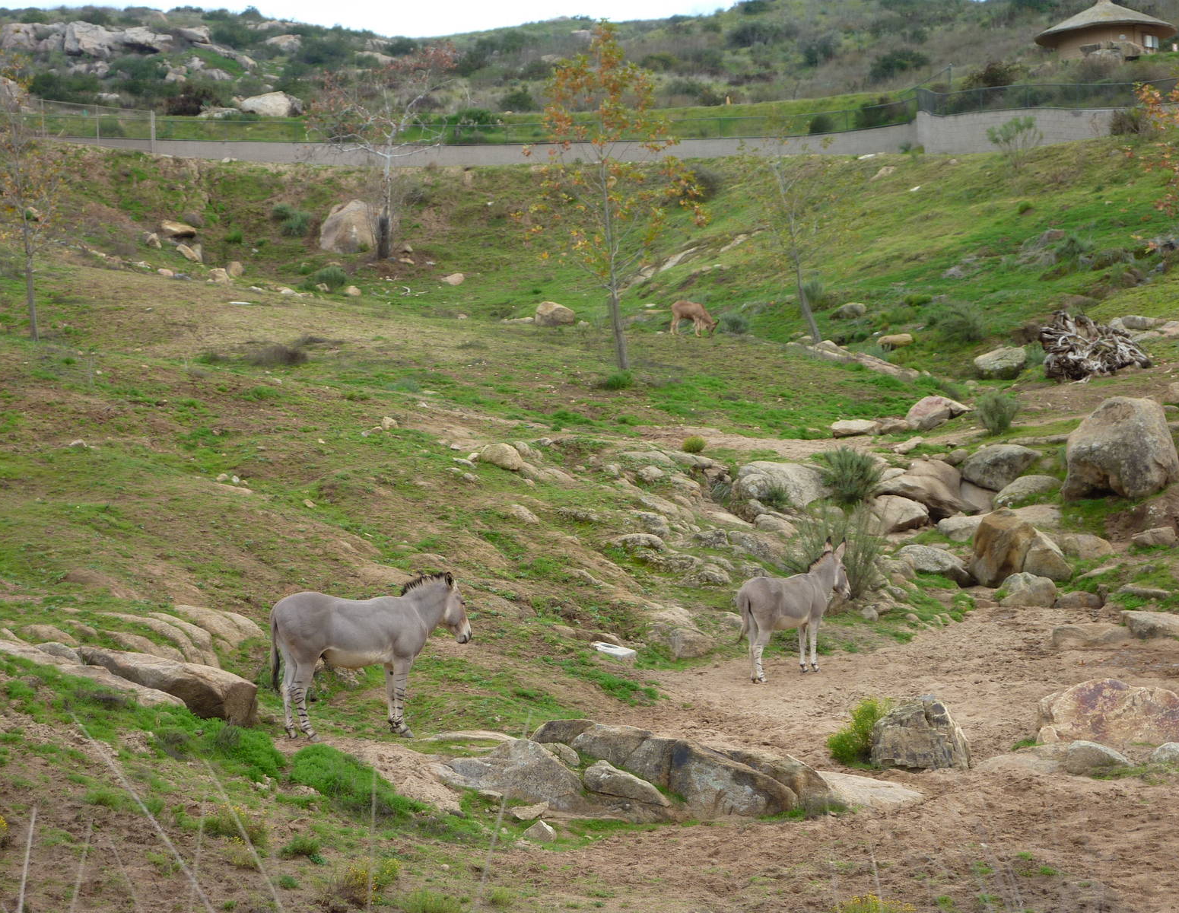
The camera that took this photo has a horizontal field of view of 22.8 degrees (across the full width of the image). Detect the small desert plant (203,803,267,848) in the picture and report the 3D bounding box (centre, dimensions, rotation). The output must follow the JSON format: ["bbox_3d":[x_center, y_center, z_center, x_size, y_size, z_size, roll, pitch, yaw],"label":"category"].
[{"bbox_3d":[-2.710,2.823,22.300,0.487,0.298,0.450,0,2,0],"label":"small desert plant"}]

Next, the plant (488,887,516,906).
[{"bbox_3d":[-0.449,2.248,14.900,0.145,0.090,0.140,0,-2,0],"label":"plant"}]

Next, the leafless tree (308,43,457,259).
[{"bbox_3d":[-6.322,-9.323,89.000,4.553,6.401,4.300,0,2,0],"label":"leafless tree"}]

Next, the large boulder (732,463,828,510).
[{"bbox_3d":[3.188,0.493,48.800,1.530,0.780,1.150,-2,-1,4],"label":"large boulder"}]

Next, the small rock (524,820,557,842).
[{"bbox_3d":[-0.399,2.991,23.300,0.273,0.149,0.220,0,2,0],"label":"small rock"}]

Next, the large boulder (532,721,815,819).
[{"bbox_3d":[0.603,2.205,20.600,1.862,0.638,0.950,-3,-4,17],"label":"large boulder"}]

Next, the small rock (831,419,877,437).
[{"bbox_3d":[4.937,-0.524,54.500,0.880,0.340,0.600,-1,0,0],"label":"small rock"}]

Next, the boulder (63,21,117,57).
[{"bbox_3d":[-32.470,-27.146,190.000,3.400,2.300,2.600,0,-1,0],"label":"boulder"}]

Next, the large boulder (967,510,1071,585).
[{"bbox_3d":[6.266,1.322,42.500,1.468,1.082,1.150,0,2,0],"label":"large boulder"}]

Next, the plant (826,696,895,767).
[{"bbox_3d":[2.294,2.330,24.700,0.570,0.570,0.500,0,-1,0],"label":"plant"}]

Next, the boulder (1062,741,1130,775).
[{"bbox_3d":[4.172,2.483,24.000,0.540,0.260,0.380,0,-1,0],"label":"boulder"}]

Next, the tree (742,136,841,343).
[{"bbox_3d":[4.362,-4.680,63.000,2.135,4.397,2.100,0,2,0],"label":"tree"}]

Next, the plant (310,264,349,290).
[{"bbox_3d":[-7.692,-5.282,86.000,1.170,0.720,1.050,-2,-1,-5],"label":"plant"}]

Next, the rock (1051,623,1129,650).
[{"bbox_3d":[6.611,2.377,38.500,1.040,0.330,0.700,-1,0,0],"label":"rock"}]

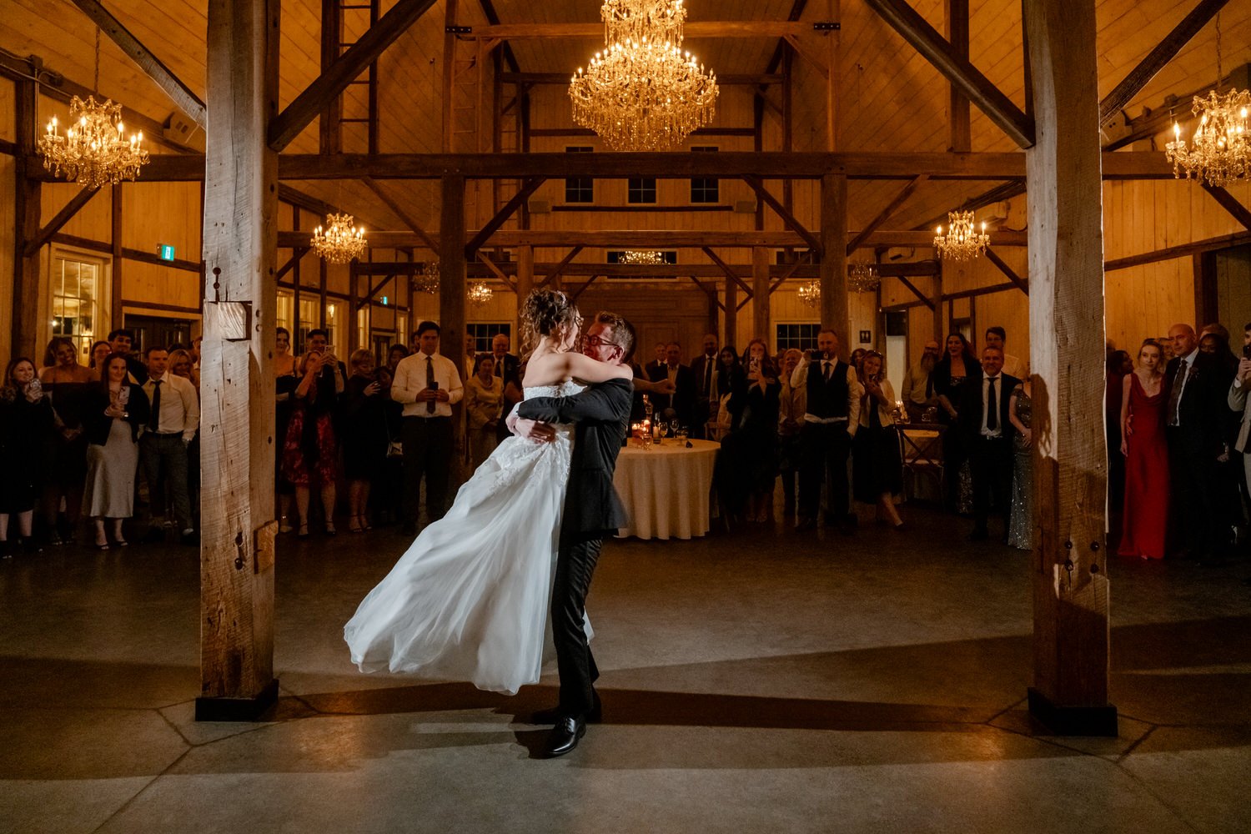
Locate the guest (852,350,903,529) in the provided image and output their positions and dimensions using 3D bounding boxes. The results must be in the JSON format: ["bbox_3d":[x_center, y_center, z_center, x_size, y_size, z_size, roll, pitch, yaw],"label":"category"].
[{"bbox_3d":[2.304,0.194,7.634,0.460,1.615,0.420,1,4,20],"label":"guest"}]

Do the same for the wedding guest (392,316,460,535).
[{"bbox_3d":[-1.732,0.094,7.300,0.600,1.860,0.420,-1,3,-16],"label":"wedding guest"}]

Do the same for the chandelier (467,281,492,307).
[{"bbox_3d":[-3.371,-2.851,19.300,0.630,0.640,0.630,0,3,0],"label":"chandelier"}]

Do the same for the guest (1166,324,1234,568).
[{"bbox_3d":[4.399,0.285,6.400,0.420,1.620,0.540,-2,3,-31],"label":"guest"}]

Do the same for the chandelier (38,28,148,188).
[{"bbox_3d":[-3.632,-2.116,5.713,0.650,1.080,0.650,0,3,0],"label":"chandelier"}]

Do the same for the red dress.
[{"bbox_3d":[4.010,0.378,6.450,0.420,1.430,0.360,2,3,34],"label":"red dress"}]

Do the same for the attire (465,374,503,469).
[{"bbox_3d":[-1.523,0.201,9.038,0.410,1.340,0.270,0,4,-7],"label":"attire"}]

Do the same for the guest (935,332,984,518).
[{"bbox_3d":[3.262,0.080,8.177,0.480,1.765,0.340,1,4,20],"label":"guest"}]

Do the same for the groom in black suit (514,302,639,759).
[{"bbox_3d":[-0.204,0.464,3.380,0.550,1.760,0.550,-1,3,-17],"label":"groom in black suit"}]

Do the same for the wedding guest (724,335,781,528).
[{"bbox_3d":[1.191,0.129,7.850,0.520,1.720,0.420,1,3,18],"label":"wedding guest"}]

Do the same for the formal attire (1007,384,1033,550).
[{"bbox_3d":[3.450,0.263,7.000,0.500,1.660,0.360,2,4,27],"label":"formal attire"}]

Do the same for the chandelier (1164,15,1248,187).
[{"bbox_3d":[4.087,-2.191,5.750,0.680,1.200,0.680,0,3,1],"label":"chandelier"}]

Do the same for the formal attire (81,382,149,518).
[{"bbox_3d":[-4.279,0.287,7.000,0.550,1.150,0.370,-2,4,-36],"label":"formal attire"}]

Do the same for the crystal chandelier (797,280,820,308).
[{"bbox_3d":[4.130,-2.733,18.500,0.660,0.630,0.660,0,3,1],"label":"crystal chandelier"}]

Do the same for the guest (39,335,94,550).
[{"bbox_3d":[-4.676,0.198,6.982,0.420,1.700,0.290,-2,4,-25],"label":"guest"}]

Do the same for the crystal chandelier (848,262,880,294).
[{"bbox_3d":[4.346,-2.571,15.355,0.670,0.600,0.670,0,3,0],"label":"crystal chandelier"}]

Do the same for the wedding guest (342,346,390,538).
[{"bbox_3d":[-2.374,0.223,7.600,0.440,1.640,0.380,-2,4,-37],"label":"wedding guest"}]

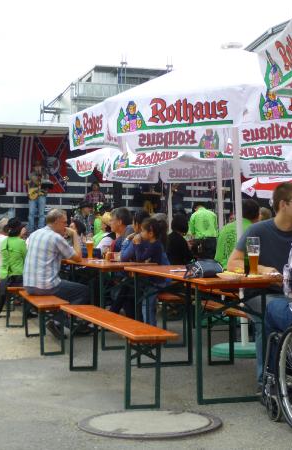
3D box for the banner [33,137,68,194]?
[{"bbox_3d":[-2.527,-1.618,24.100,0.920,1.500,0.050,-1,-1,-6],"label":"banner"}]

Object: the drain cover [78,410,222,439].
[{"bbox_3d":[0.025,1.095,4.971,0.780,0.040,0.780,-1,-1,0],"label":"drain cover"}]

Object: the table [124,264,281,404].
[{"bbox_3d":[0.334,0.717,6.310,0.500,0.770,2.200,-1,-1,-13],"label":"table"}]

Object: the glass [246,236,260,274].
[{"bbox_3d":[0.682,0.194,5.720,0.085,0.243,0.085,-1,-1,0],"label":"glass"}]

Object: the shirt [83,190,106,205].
[{"bbox_3d":[-1.286,-0.637,22.500,0.570,0.520,0.300,-1,-1,-11],"label":"shirt"}]

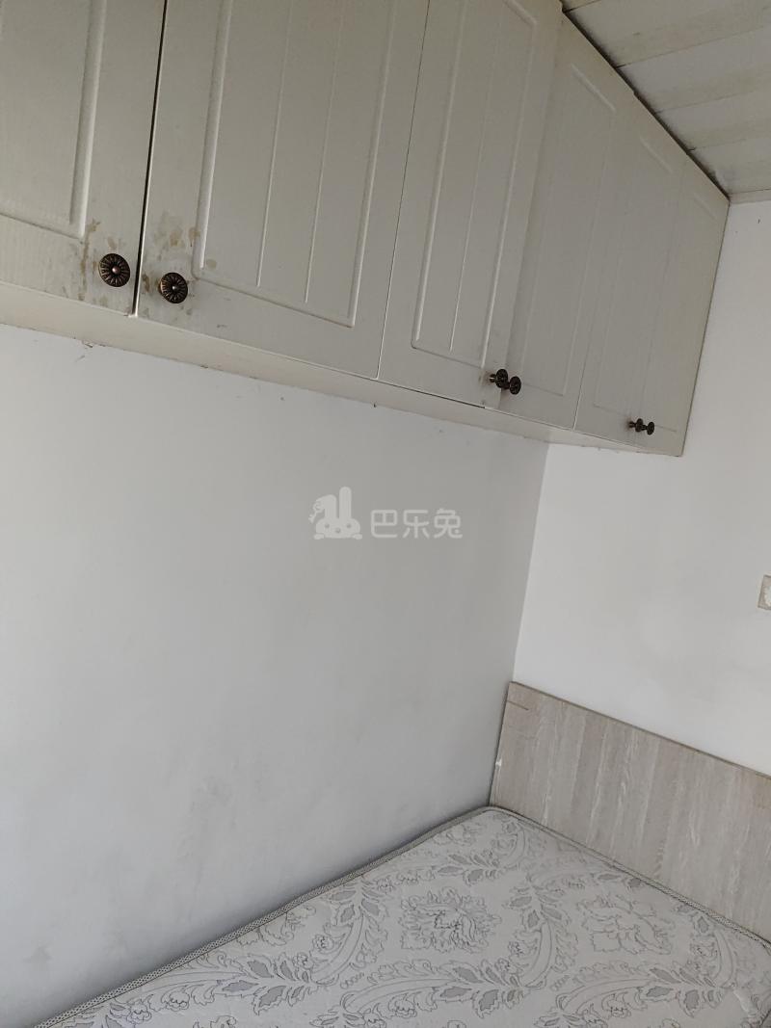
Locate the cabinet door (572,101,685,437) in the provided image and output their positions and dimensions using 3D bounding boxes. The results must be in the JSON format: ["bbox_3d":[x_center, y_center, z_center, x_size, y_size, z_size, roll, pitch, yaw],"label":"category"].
[{"bbox_3d":[0.589,-0.547,1.633,0.030,0.737,0.342,13,7,42],"label":"cabinet door"}]

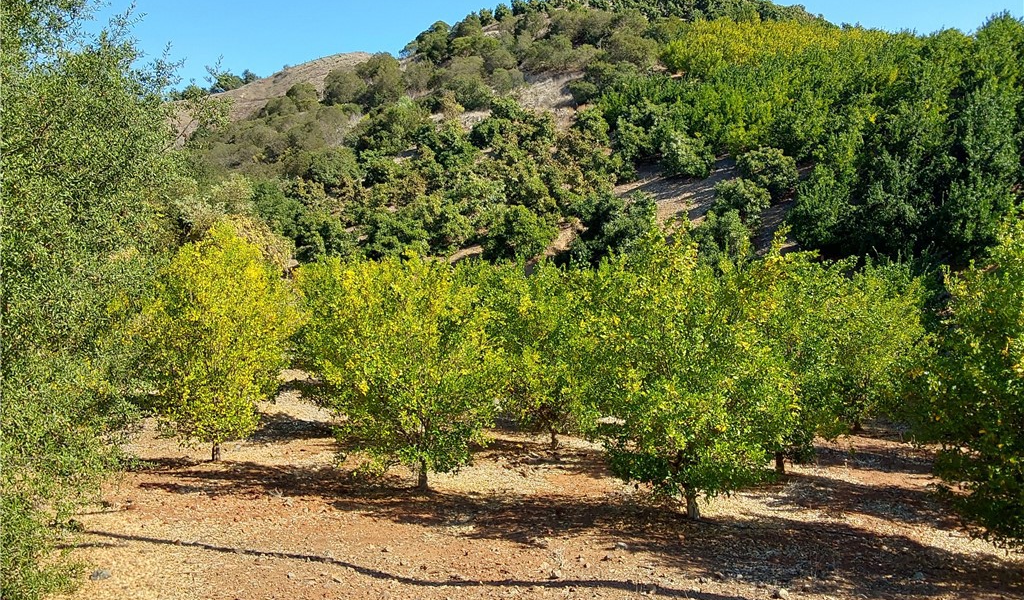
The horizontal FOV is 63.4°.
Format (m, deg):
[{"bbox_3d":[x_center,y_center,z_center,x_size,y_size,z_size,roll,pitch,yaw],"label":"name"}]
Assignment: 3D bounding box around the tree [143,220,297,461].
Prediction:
[{"bbox_3d":[-4.610,0.641,13.100,2.360,3.720,2.470,0,2,0],"label":"tree"}]

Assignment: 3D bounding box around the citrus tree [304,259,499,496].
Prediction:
[{"bbox_3d":[-1.521,0.998,11.400,2.780,3.180,2.780,0,2,0],"label":"citrus tree"}]

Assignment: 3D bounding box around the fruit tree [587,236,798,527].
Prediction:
[{"bbox_3d":[2.161,0.930,10.200,2.580,3.450,2.580,0,2,0],"label":"fruit tree"}]

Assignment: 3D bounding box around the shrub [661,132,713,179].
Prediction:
[{"bbox_3d":[10.382,-8.607,49.000,3.130,2.780,3.130,0,2,0],"label":"shrub"}]

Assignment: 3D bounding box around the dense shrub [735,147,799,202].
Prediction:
[{"bbox_3d":[12.955,-6.364,42.000,3.080,2.780,3.080,0,2,0],"label":"dense shrub"}]

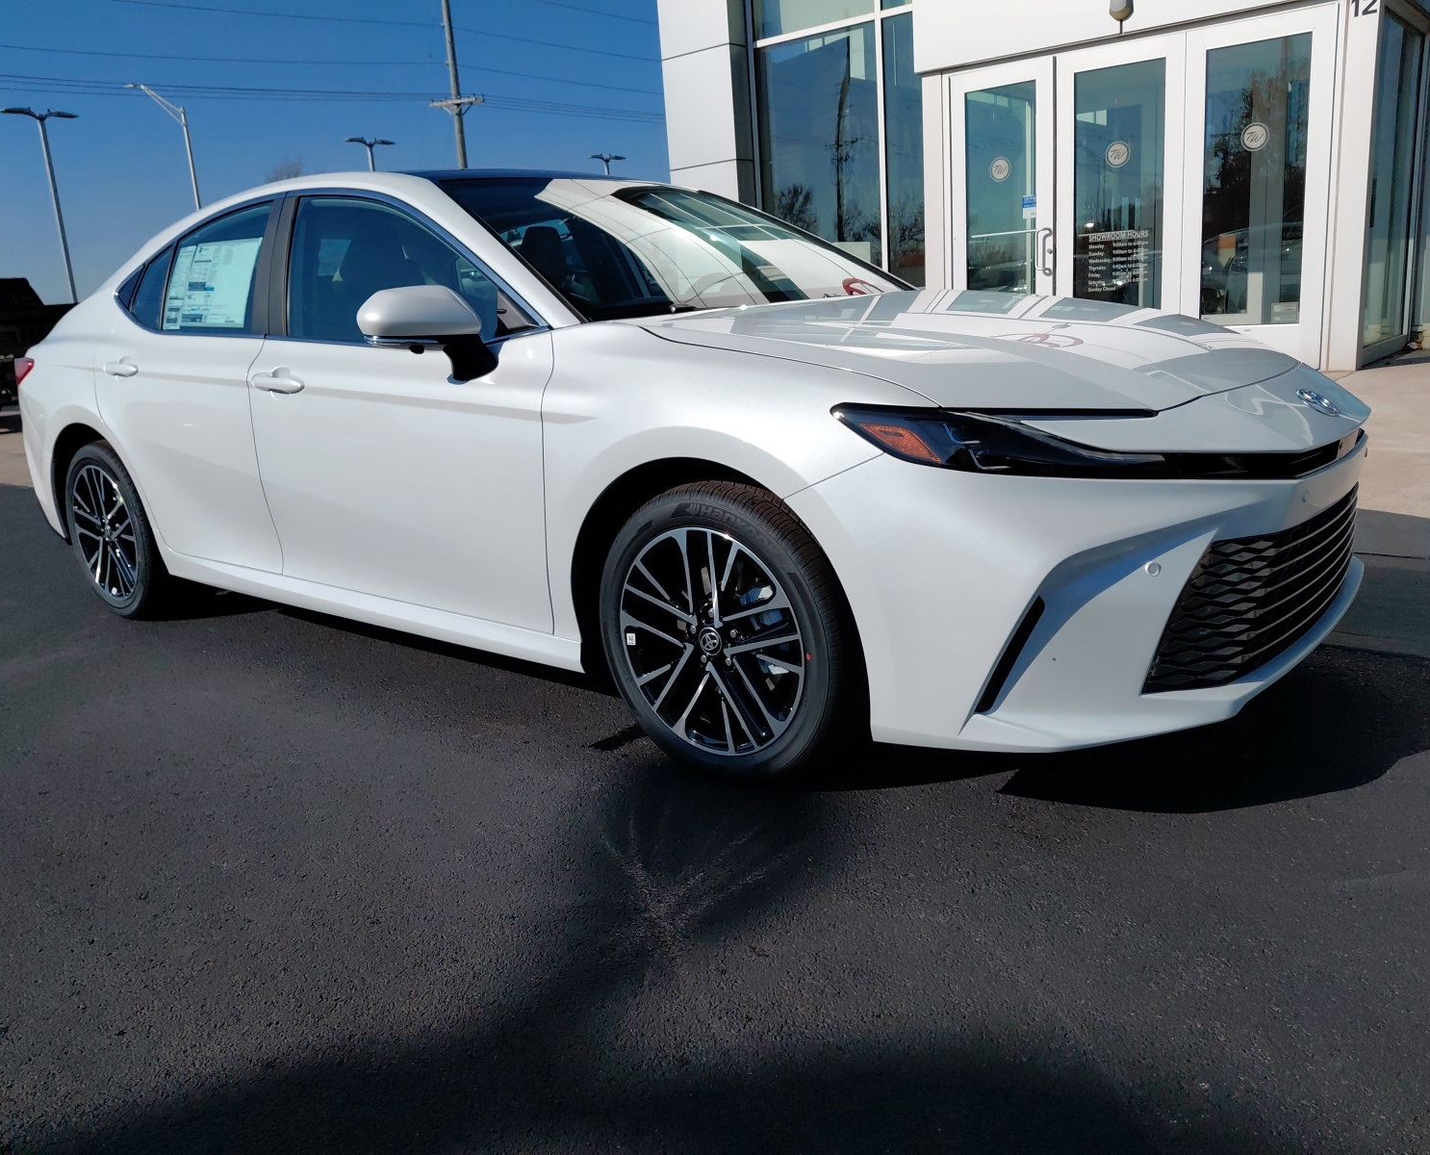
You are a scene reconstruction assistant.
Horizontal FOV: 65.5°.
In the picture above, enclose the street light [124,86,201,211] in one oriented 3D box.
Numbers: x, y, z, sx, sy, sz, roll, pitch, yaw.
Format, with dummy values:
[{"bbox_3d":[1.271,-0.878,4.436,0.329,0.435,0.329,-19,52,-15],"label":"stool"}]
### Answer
[{"bbox_3d":[-19.351,-12.295,40.175,2.170,10.490,0.350,-2,13,9],"label":"street light"}]

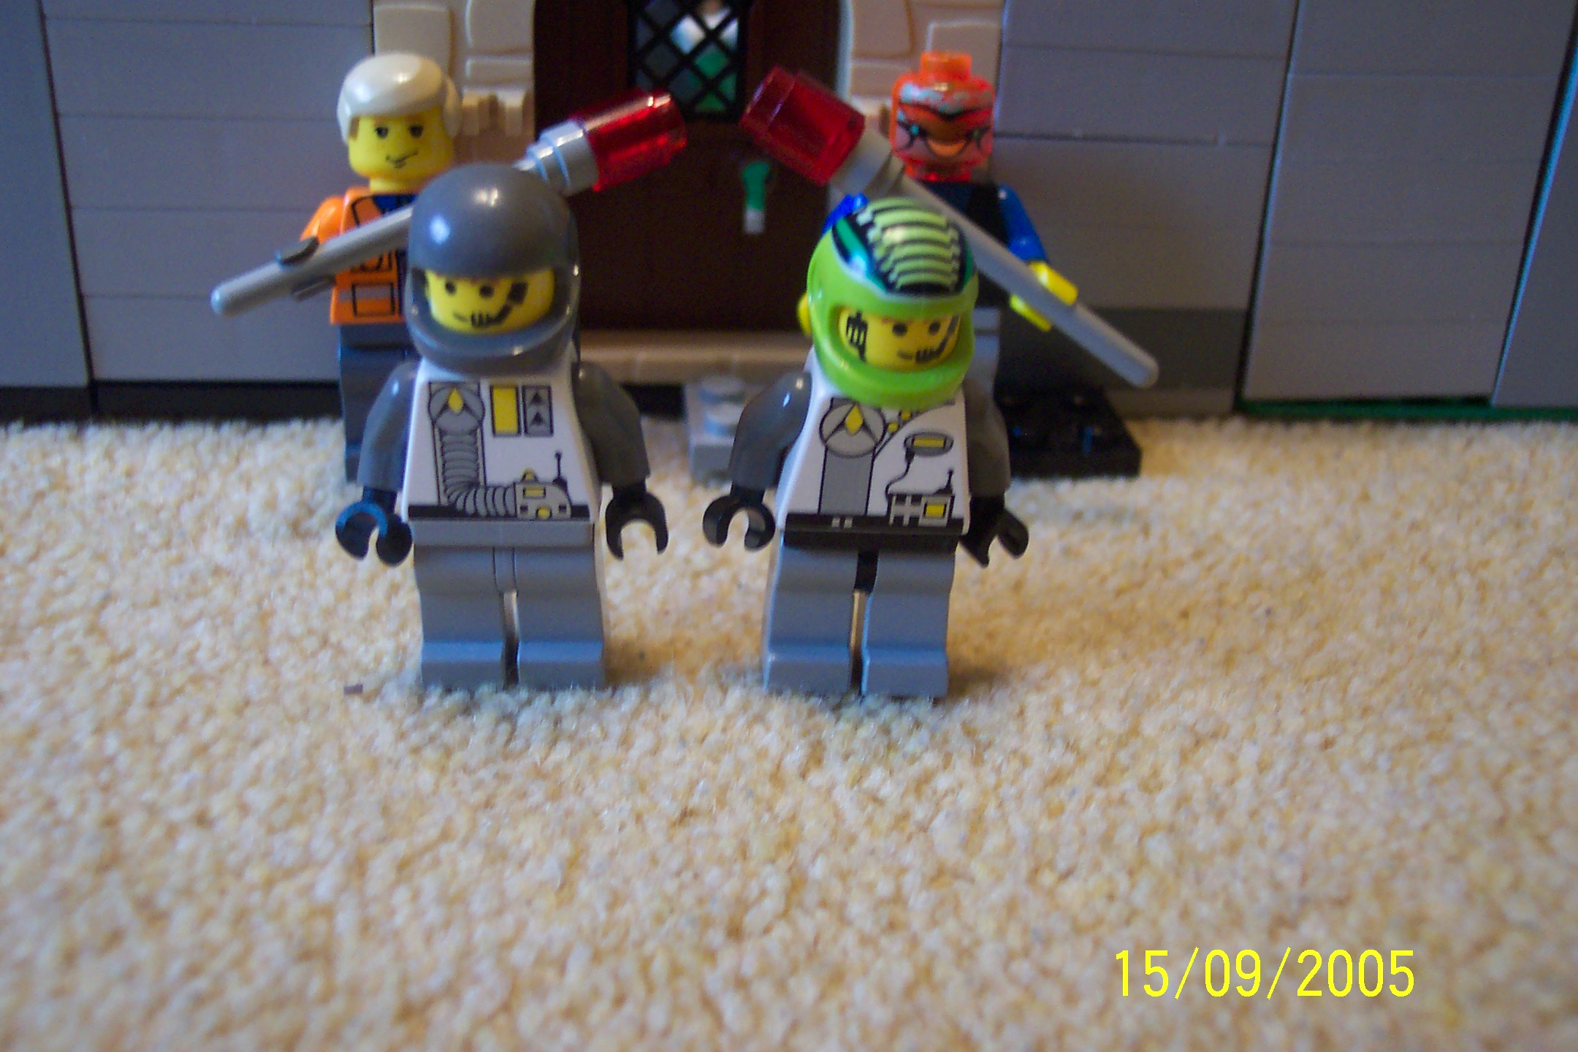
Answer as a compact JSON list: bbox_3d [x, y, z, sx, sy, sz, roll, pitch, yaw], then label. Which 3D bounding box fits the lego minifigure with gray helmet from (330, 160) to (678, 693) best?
[{"bbox_3d":[-0.023,-0.008,0.139,0.026,0.044,0.017,0,28,-2],"label":"lego minifigure with gray helmet"}]

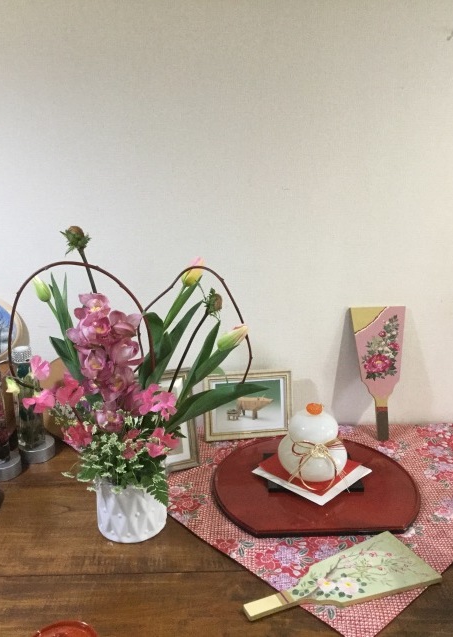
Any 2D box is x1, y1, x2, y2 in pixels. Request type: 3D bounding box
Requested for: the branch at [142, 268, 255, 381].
[{"bbox_3d":[-0.043,0.012,0.862,0.165,0.190,0.090,-1,16,0],"label":"branch"}]

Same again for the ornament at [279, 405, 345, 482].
[{"bbox_3d":[0.150,0.213,0.984,0.119,0.137,0.122,-1,16,0],"label":"ornament"}]

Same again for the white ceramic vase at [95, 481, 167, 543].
[{"bbox_3d":[-0.153,0.283,0.910,0.110,0.095,0.110,-1,16,0],"label":"white ceramic vase"}]

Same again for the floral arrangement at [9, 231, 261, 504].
[{"bbox_3d":[-0.134,0.068,0.842,0.385,0.395,0.240,-1,16,0],"label":"floral arrangement"}]

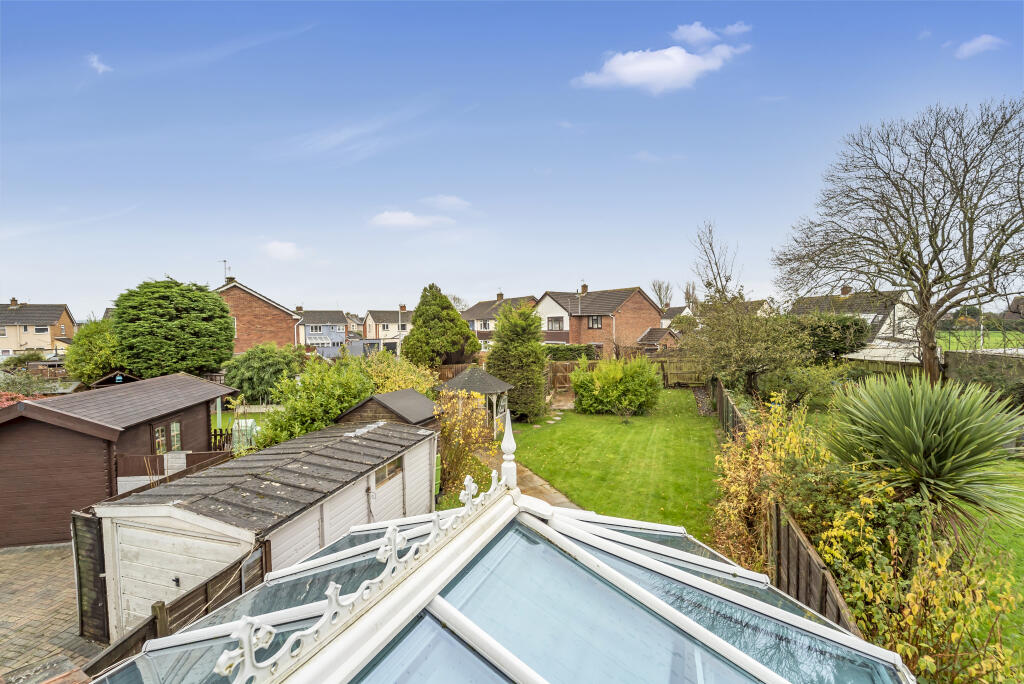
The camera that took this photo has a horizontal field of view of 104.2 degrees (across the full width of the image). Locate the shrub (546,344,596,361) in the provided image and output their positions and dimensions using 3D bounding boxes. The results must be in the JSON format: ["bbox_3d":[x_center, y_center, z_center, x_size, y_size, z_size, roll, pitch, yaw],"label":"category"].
[{"bbox_3d":[4.720,1.560,31.599,4.300,2.727,1.800,0,3,8],"label":"shrub"}]

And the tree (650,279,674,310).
[{"bbox_3d":[34.110,-6.972,89.760,5.400,14.500,5.200,1,3,20],"label":"tree"}]

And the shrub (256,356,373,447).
[{"bbox_3d":[-6.850,2.412,13.942,3.500,3.550,2.900,-1,3,-27],"label":"shrub"}]

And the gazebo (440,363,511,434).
[{"bbox_3d":[-1.500,2.346,16.417,3.250,2.765,2.850,-1,3,-10],"label":"gazebo"}]

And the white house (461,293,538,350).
[{"bbox_3d":[-1.462,-2.264,53.952,8.400,8.550,15.300,-2,3,-30],"label":"white house"}]

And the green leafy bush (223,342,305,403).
[{"bbox_3d":[-13.718,1.817,21.890,3.800,3.400,3.400,-2,3,-32],"label":"green leafy bush"}]

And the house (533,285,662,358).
[{"bbox_3d":[8.587,-1.900,42.260,9.700,8.700,10.400,-2,3,-38],"label":"house"}]

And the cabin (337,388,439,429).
[{"bbox_3d":[-4.000,2.964,13.420,2.800,2.500,2.250,1,3,15],"label":"cabin"}]

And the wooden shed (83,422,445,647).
[{"bbox_3d":[-3.779,3.095,7.470,2.782,2.111,4.797,0,3,15],"label":"wooden shed"}]

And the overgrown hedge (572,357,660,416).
[{"bbox_3d":[5.460,2.094,21.013,4.600,2.771,3.600,0,3,15],"label":"overgrown hedge"}]

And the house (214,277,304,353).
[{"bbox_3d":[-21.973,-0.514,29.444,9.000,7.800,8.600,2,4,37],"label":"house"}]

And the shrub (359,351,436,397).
[{"bbox_3d":[-4.900,2.247,17.138,3.200,3.550,2.800,-1,3,-14],"label":"shrub"}]

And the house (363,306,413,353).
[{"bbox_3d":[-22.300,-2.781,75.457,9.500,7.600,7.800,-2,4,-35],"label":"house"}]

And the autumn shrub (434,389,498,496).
[{"bbox_3d":[-1.350,2.859,12.063,1.800,2.850,1.700,0,3,0],"label":"autumn shrub"}]

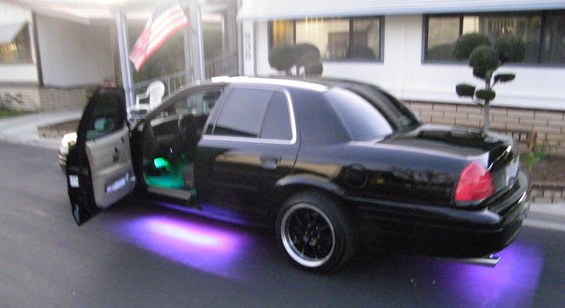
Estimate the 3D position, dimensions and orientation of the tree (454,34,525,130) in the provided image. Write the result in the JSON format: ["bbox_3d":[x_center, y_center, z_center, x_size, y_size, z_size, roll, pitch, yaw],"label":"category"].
[{"bbox_3d":[2.880,-0.770,6.380,0.920,1.750,0.850,4,11,24],"label":"tree"}]

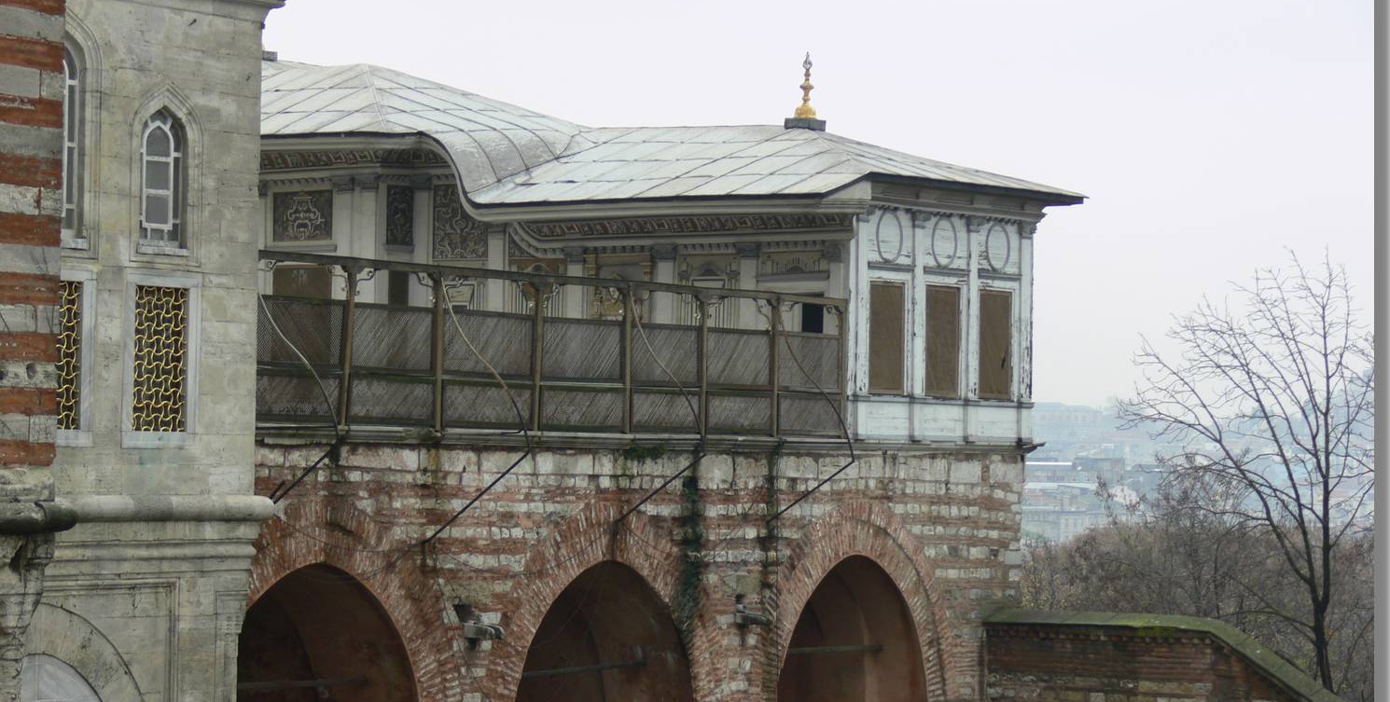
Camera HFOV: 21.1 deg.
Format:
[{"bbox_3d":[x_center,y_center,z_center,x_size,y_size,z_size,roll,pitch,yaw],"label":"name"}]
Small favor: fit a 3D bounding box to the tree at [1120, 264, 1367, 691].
[{"bbox_3d":[11.597,2.989,73.858,6.706,9.842,6.489,1,-2,0],"label":"tree"}]

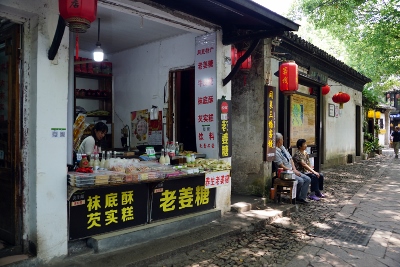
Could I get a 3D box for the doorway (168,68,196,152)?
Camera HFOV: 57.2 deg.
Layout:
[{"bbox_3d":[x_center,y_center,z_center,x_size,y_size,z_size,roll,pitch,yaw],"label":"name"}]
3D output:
[{"bbox_3d":[-0.226,0.047,5.380,0.650,2.030,0.120,0,-1,43],"label":"doorway"}]

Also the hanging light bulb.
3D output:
[{"bbox_3d":[-1.285,-1.188,4.660,0.130,0.550,0.130,0,0,0],"label":"hanging light bulb"}]

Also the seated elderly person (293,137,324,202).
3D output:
[{"bbox_3d":[2.070,0.678,7.000,0.620,1.150,0.450,0,0,22],"label":"seated elderly person"}]

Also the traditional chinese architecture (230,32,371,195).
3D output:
[{"bbox_3d":[3.248,-0.467,12.161,3.200,3.500,10.600,0,0,35],"label":"traditional chinese architecture"}]

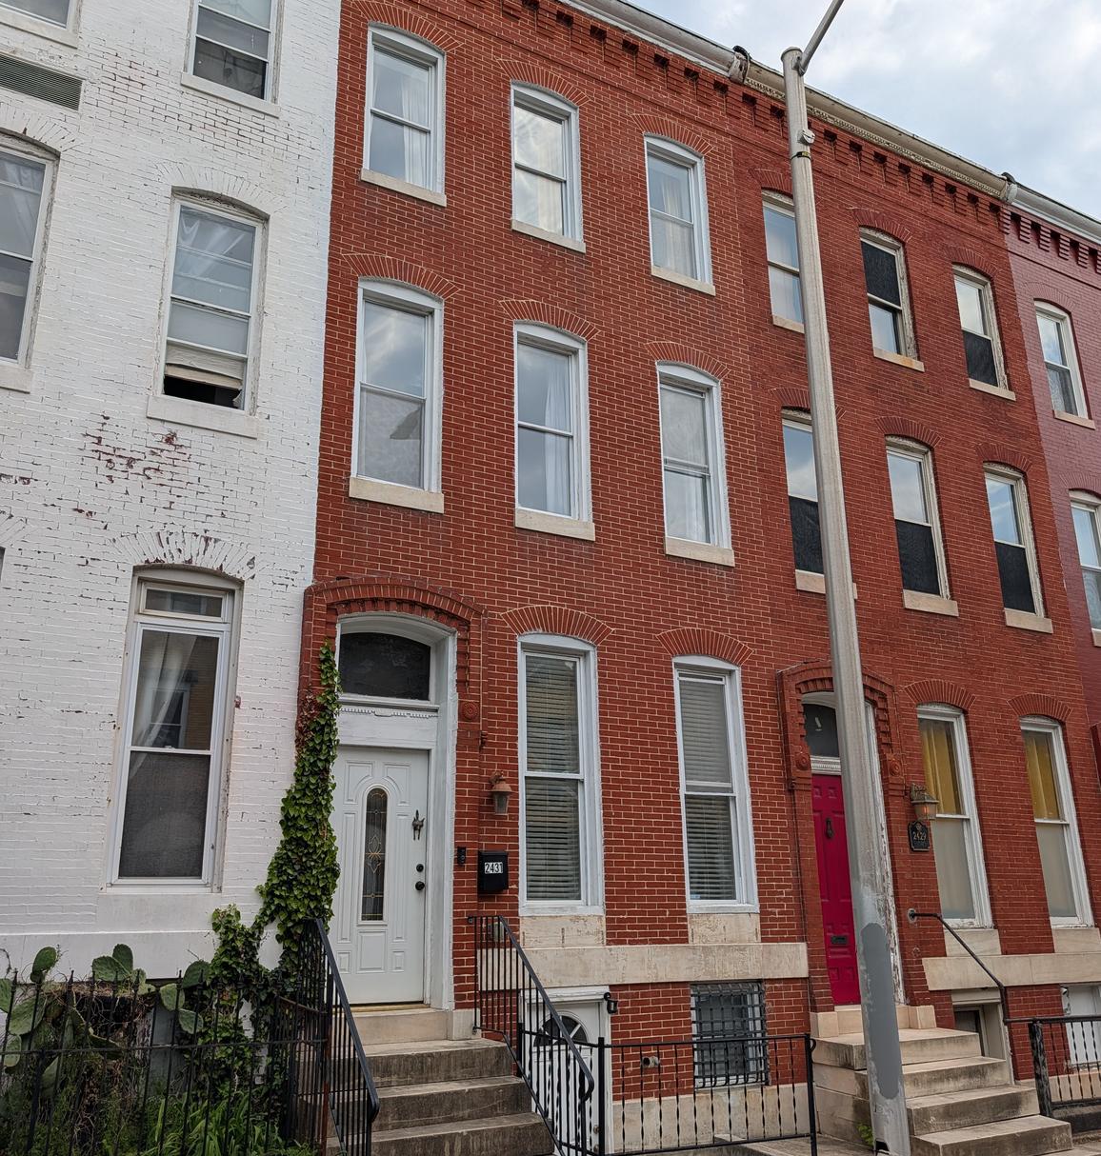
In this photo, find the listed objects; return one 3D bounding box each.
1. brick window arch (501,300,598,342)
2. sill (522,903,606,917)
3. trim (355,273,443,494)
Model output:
[{"bbox_3d":[-0.017,-2.572,10.154,1.132,0.308,0.110,9,-21,-27],"label":"brick window arch"},{"bbox_3d":[0.085,2.855,8.707,0.819,0.088,0.140,9,-21,-27],"label":"sill"},{"bbox_3d":[-1.423,-1.804,9.410,0.851,2.123,0.130,9,-21,-27],"label":"trim"}]

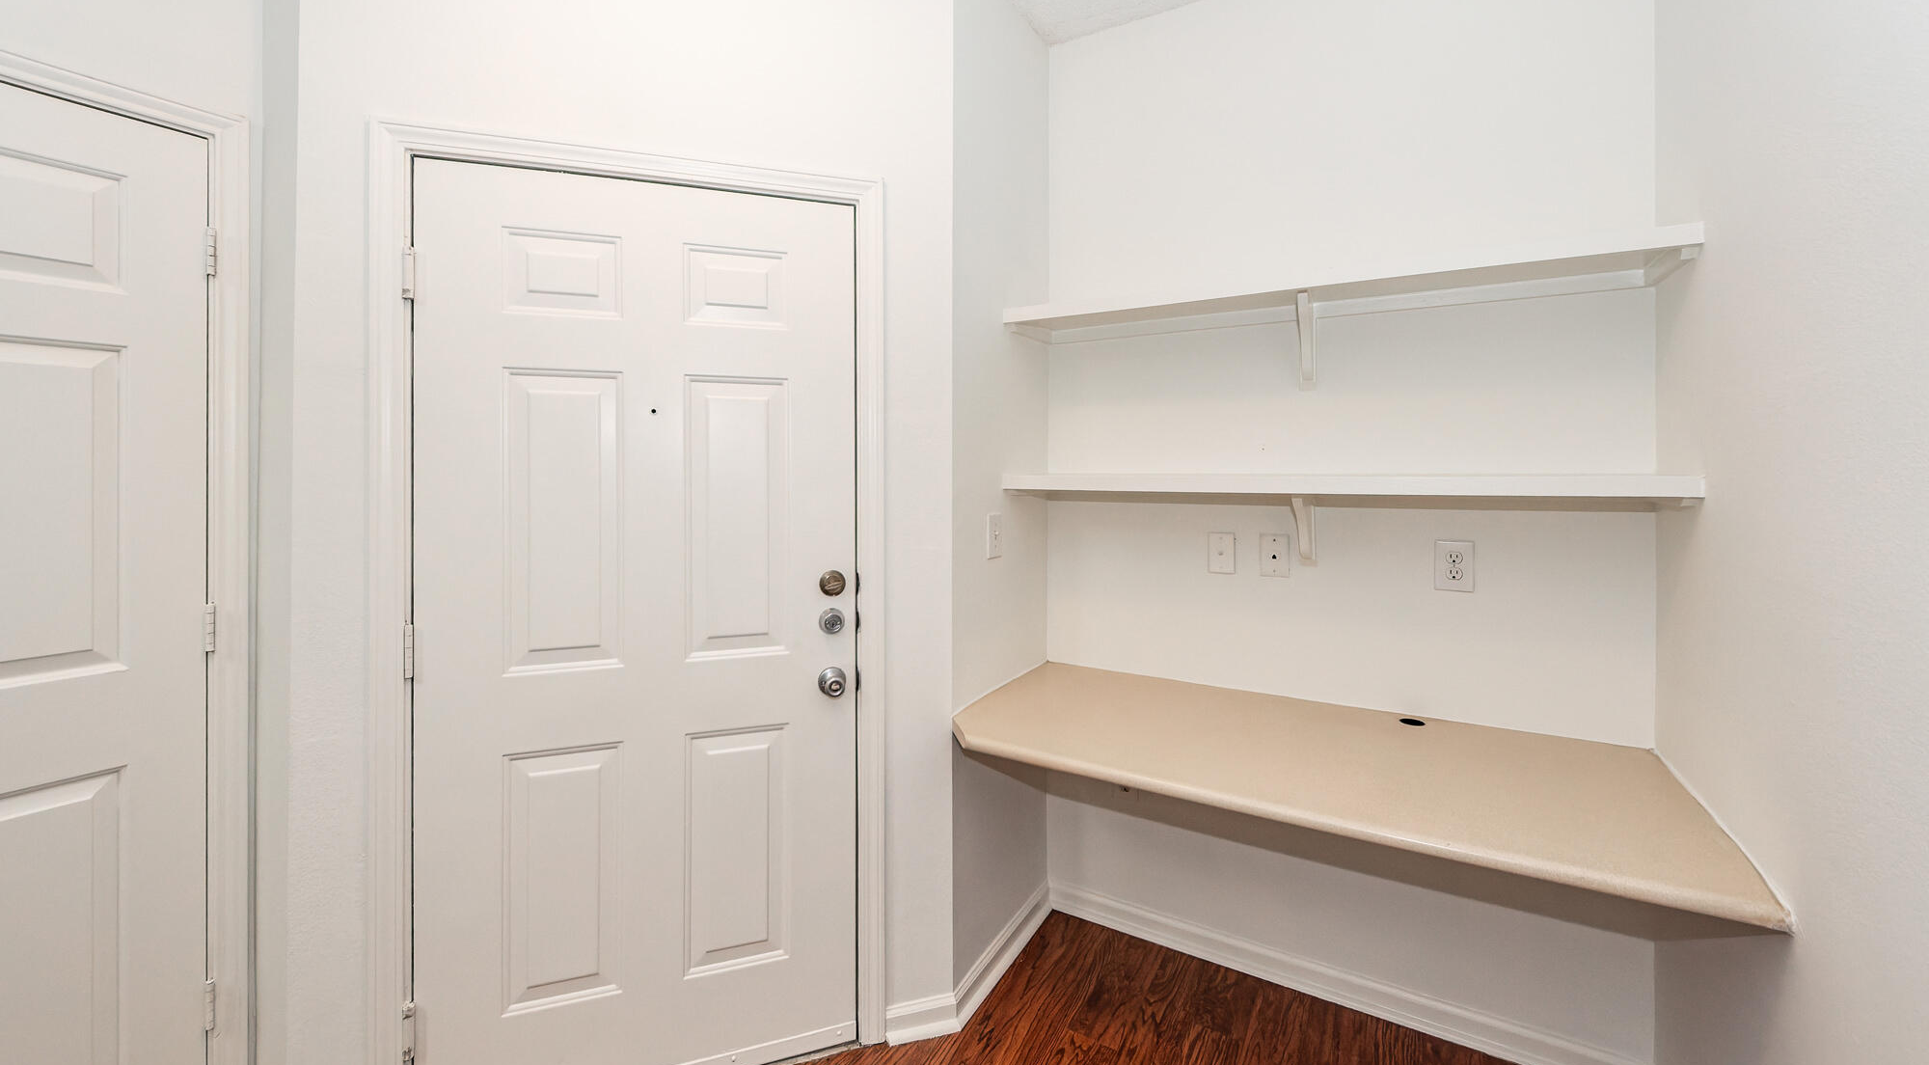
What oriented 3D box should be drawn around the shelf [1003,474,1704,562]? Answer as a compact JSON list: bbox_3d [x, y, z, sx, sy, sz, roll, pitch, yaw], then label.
[{"bbox_3d":[0.803,-0.021,1.620,1.385,0.240,0.290,2,4,31],"label":"shelf"}]

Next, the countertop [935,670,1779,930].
[{"bbox_3d":[0.725,0.492,1.483,1.360,0.042,0.600,2,4,32],"label":"countertop"}]

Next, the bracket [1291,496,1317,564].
[{"bbox_3d":[0.863,-0.001,1.623,0.042,0.195,0.235,1,3,30],"label":"bracket"}]

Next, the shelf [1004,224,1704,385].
[{"bbox_3d":[0.803,-0.488,1.620,1.385,0.233,0.290,2,4,31],"label":"shelf"}]

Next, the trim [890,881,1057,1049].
[{"bbox_3d":[0.048,1.173,1.800,0.145,0.080,0.670,2,3,32],"label":"trim"}]

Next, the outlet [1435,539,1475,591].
[{"bbox_3d":[1.203,0.082,1.577,0.078,0.122,0.008,1,3,29],"label":"outlet"}]

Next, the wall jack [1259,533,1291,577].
[{"bbox_3d":[0.848,0.062,1.757,0.072,0.115,0.008,1,3,29],"label":"wall jack"}]

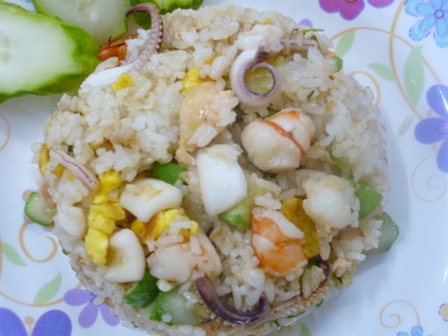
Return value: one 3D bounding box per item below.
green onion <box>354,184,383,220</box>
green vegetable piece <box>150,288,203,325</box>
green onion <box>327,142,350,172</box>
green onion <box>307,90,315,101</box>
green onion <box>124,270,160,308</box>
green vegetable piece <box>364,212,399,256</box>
[{"bbox_3d":[0.068,0.015,0.257,0.011,0.007,0.014,37,71,12],"label":"green onion"},{"bbox_3d":[-0.023,0.067,0.262,0.024,0.013,0.016,8,73,2],"label":"green vegetable piece"},{"bbox_3d":[0.054,-0.005,0.255,0.004,0.004,0.015,-28,72,-13],"label":"green onion"},{"bbox_3d":[0.042,-0.035,0.266,0.002,0.002,0.005,30,69,10],"label":"green onion"},{"bbox_3d":[-0.035,0.052,0.233,0.011,0.007,0.015,38,71,12],"label":"green onion"},{"bbox_3d":[0.080,0.034,0.284,0.018,0.013,0.019,-14,73,-4],"label":"green vegetable piece"}]

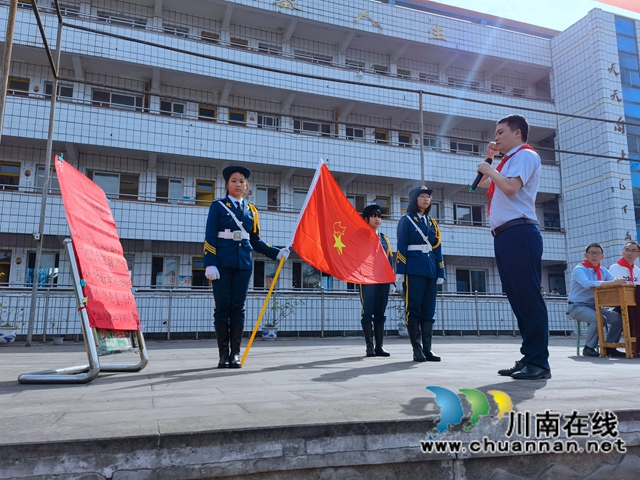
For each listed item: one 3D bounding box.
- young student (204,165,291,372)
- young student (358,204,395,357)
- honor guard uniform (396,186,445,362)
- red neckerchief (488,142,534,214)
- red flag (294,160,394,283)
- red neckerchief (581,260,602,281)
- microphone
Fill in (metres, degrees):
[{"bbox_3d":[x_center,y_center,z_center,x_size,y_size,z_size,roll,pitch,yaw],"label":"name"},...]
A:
[{"bbox_3d":[-0.605,0.186,4.023,0.660,1.600,0.360,4,-10,-22],"label":"young student"},{"bbox_3d":[0.565,0.397,5.285,0.450,1.600,0.290,4,-10,-25],"label":"young student"},{"bbox_3d":[0.925,0.283,4.585,0.460,1.600,0.300,4,-10,-25],"label":"honor guard uniform"},{"bbox_3d":[1.288,-0.400,3.359,0.300,0.450,0.210,0,-9,-3],"label":"red neckerchief"},{"bbox_3d":[0.245,-0.149,4.534,1.100,1.020,0.300,6,-11,-33],"label":"red flag"},{"bbox_3d":[2.760,0.315,5.066,0.200,0.220,0.150,7,-12,-37],"label":"red neckerchief"},{"bbox_3d":[1.072,-0.428,3.313,0.052,0.260,0.052,33,-4,5],"label":"microphone"}]

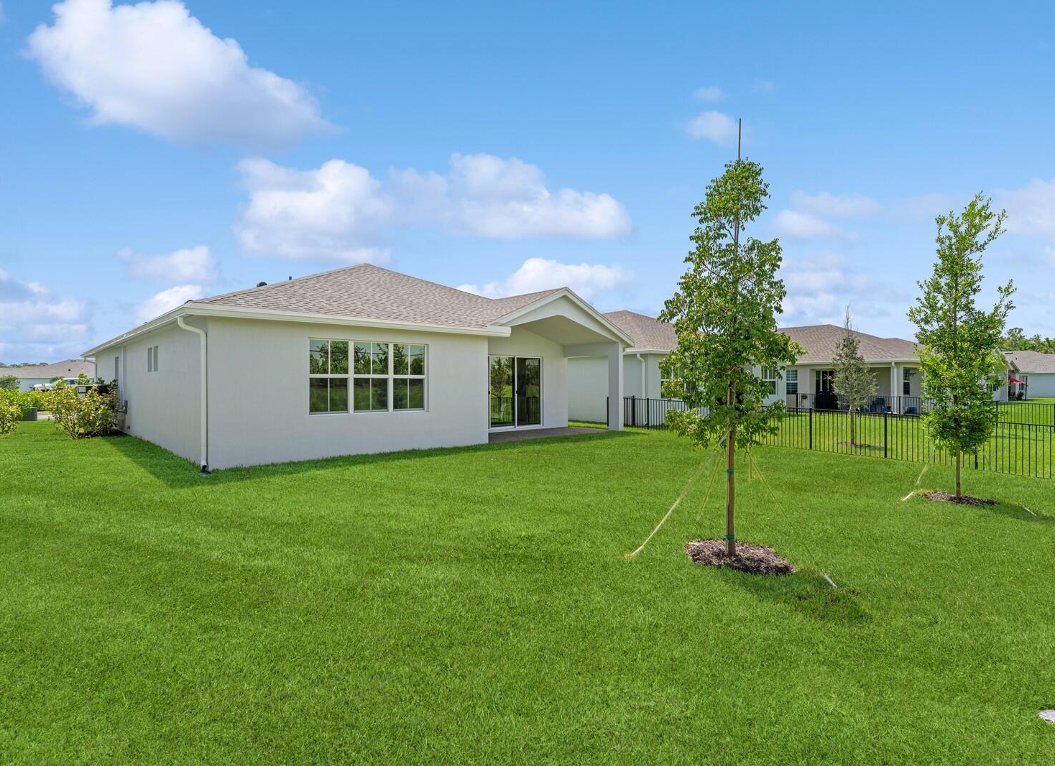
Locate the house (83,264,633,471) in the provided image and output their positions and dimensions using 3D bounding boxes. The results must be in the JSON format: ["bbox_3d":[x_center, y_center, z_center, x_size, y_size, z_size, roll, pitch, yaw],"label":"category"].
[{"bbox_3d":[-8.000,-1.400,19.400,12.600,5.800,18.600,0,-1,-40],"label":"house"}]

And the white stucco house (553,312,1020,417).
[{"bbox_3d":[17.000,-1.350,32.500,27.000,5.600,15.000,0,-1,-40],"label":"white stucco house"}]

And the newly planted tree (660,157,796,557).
[{"bbox_3d":[2.150,-0.290,5.500,1.420,4.300,1.420,0,0,0],"label":"newly planted tree"}]

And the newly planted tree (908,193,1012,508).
[{"bbox_3d":[7.650,-0.630,9.000,1.600,5.300,1.600,0,0,0],"label":"newly planted tree"}]

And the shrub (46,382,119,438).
[{"bbox_3d":[-13.500,0.830,15.600,1.900,1.700,1.600,0,-1,-40],"label":"shrub"}]

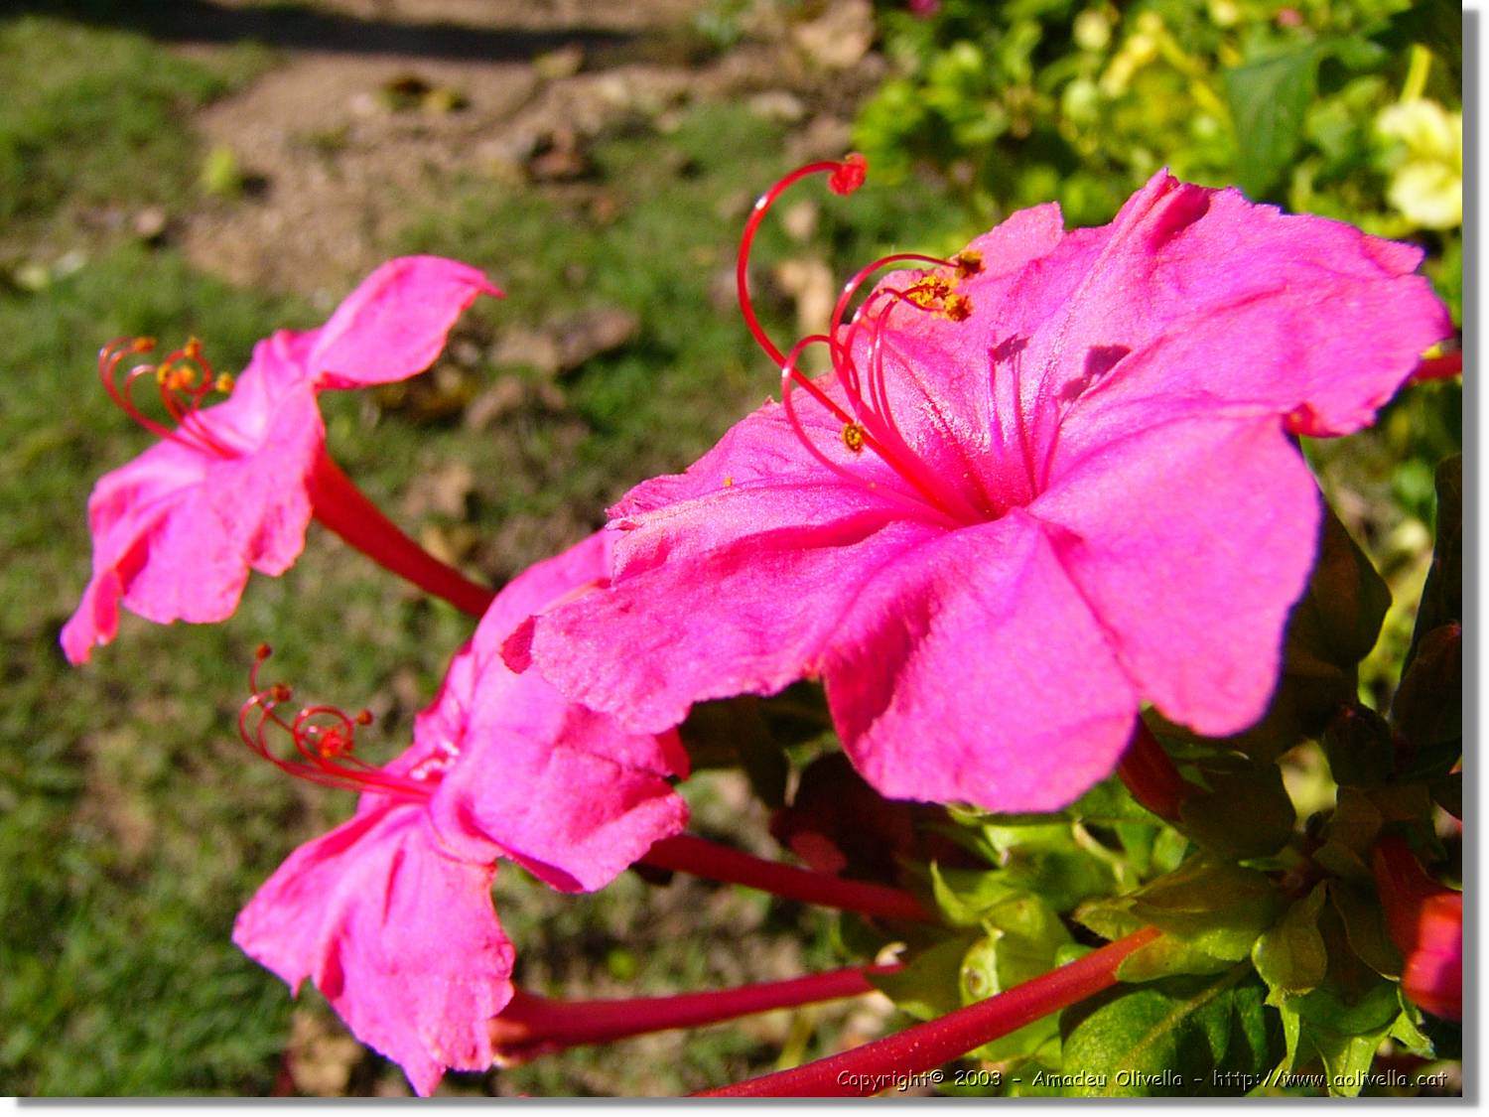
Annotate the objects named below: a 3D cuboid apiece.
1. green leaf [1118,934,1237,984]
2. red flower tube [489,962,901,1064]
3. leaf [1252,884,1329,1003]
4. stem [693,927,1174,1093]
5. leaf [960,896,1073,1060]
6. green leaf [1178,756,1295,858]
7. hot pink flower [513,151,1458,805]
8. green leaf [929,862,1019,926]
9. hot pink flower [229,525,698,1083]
[{"bbox_3d":[0.031,0.028,0.107,0.009,0.004,0.005,-16,43,-18],"label":"green leaf"},{"bbox_3d":[-0.005,0.039,0.130,0.036,0.005,0.005,-6,83,-6],"label":"red flower tube"},{"bbox_3d":[0.039,0.027,0.107,0.005,0.009,0.004,20,15,17],"label":"leaf"},{"bbox_3d":[0.011,0.033,0.104,0.036,0.004,0.004,-18,81,-9],"label":"stem"},{"bbox_3d":[0.022,0.034,0.122,0.009,0.013,0.006,-11,12,19],"label":"leaf"},{"bbox_3d":[0.036,0.018,0.109,0.008,0.009,0.005,-19,28,29],"label":"green leaf"},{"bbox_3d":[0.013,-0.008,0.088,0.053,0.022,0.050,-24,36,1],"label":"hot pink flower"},{"bbox_3d":[0.020,0.029,0.128,0.004,0.009,0.006,-20,27,47],"label":"green leaf"},{"bbox_3d":[-0.022,0.020,0.120,0.024,0.046,0.038,28,7,-30],"label":"hot pink flower"}]

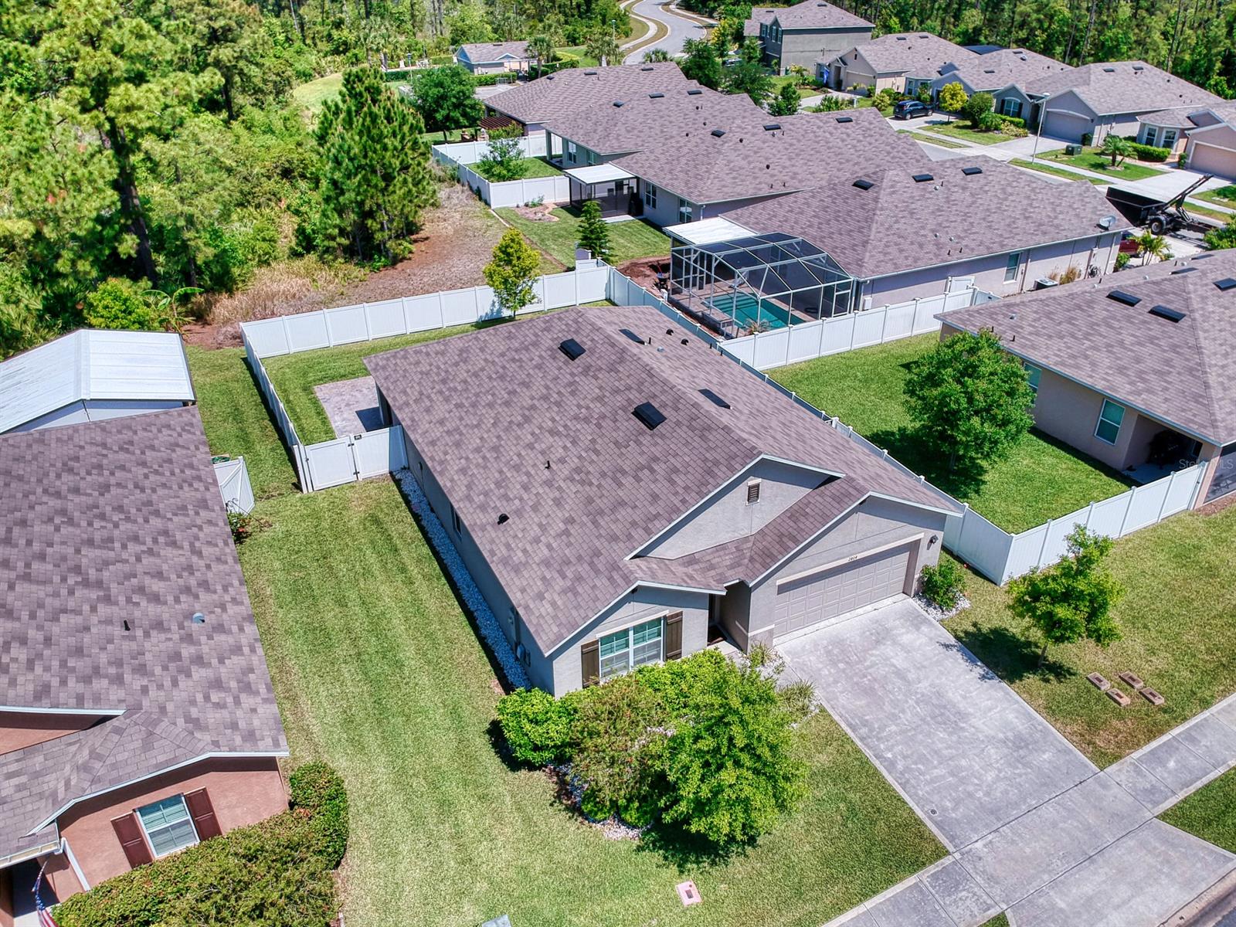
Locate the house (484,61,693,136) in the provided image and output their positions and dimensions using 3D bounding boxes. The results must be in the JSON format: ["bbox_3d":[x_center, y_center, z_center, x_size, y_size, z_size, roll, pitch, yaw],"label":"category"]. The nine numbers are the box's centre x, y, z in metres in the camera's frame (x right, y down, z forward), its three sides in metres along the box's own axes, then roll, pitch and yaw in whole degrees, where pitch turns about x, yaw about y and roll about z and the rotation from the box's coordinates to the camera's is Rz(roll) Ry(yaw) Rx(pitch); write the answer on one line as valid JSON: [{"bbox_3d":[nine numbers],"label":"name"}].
[{"bbox_3d":[-2.365,-37.249,91.492,20.426,6.039,14.288,-14,32,-22],"label":"house"}]

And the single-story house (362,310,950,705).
[{"bbox_3d":[-0.118,-1.610,29.872,12.750,5.780,19.150,-14,32,-22],"label":"single-story house"}]

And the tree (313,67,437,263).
[{"bbox_3d":[-14.292,-17.629,52.646,7.200,10.700,7.000,-14,34,-22],"label":"tree"}]

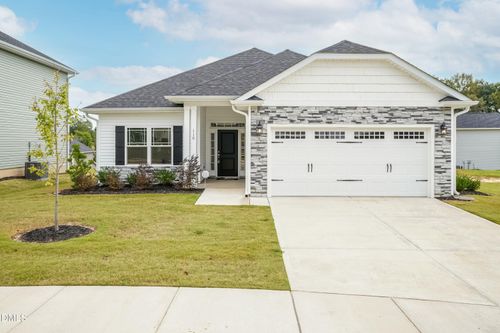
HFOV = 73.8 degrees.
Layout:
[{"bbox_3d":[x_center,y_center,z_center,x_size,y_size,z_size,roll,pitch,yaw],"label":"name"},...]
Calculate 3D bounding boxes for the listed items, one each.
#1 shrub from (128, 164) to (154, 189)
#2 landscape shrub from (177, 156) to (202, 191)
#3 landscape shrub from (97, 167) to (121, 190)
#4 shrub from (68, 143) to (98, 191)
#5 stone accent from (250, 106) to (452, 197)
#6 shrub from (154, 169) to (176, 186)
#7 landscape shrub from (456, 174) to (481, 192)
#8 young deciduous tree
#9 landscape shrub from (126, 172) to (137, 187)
[{"bbox_3d":[-3.954,0.375,12.200,0.915,0.897,0.870,0,1,0],"label":"shrub"},{"bbox_3d":[-2.233,0.209,12.100,0.872,1.289,0.828,0,1,0],"label":"landscape shrub"},{"bbox_3d":[-5.144,0.439,12.200,0.952,0.879,0.857,0,1,0],"label":"landscape shrub"},{"bbox_3d":[-6.170,0.037,12.200,1.098,1.684,1.044,0,1,0],"label":"shrub"},{"bbox_3d":[3.147,-0.465,10.330,6.244,2.790,0.200,0,1,0],"label":"stone accent"},{"bbox_3d":[-3.119,0.406,12.300,0.812,0.664,0.812,0,1,0],"label":"shrub"},{"bbox_3d":[7.277,0.563,11.200,0.941,0.588,0.900,0,1,0],"label":"landscape shrub"},{"bbox_3d":[-4.107,-0.320,7.000,1.008,3.393,1.008,0,1,0],"label":"young deciduous tree"},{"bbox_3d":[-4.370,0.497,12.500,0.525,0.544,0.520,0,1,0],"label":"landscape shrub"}]

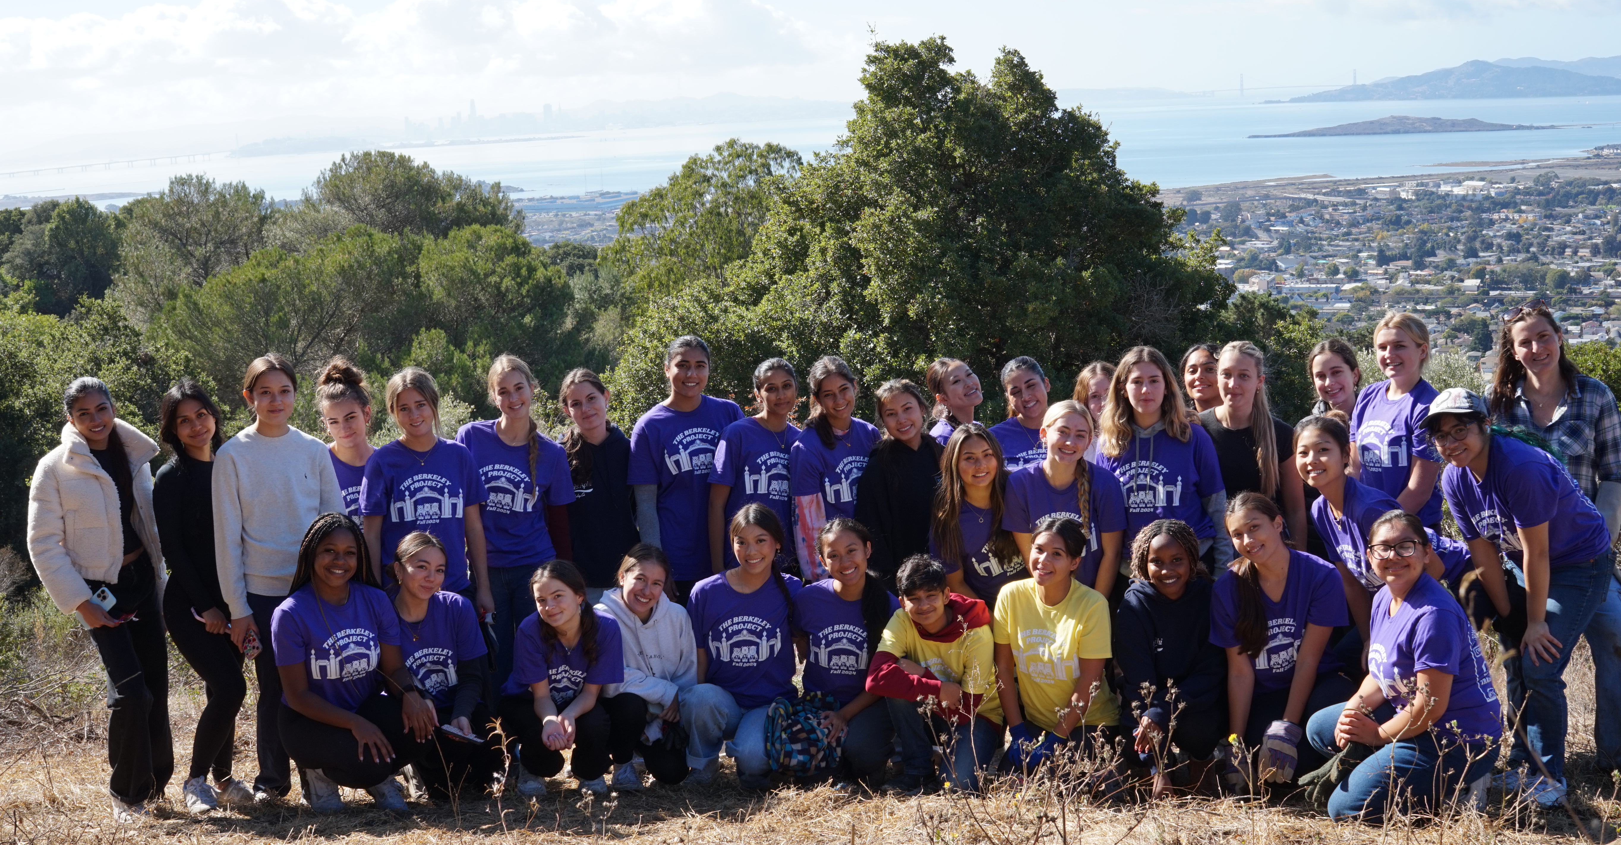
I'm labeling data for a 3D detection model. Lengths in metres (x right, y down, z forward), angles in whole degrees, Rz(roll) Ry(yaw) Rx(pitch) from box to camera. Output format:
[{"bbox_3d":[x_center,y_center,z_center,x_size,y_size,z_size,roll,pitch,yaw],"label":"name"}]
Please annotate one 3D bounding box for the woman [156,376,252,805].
[{"bbox_3d":[-2.168,0.629,6.888,0.420,1.594,0.380,-12,13,-42],"label":"woman"}]

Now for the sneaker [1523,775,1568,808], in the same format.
[{"bbox_3d":[2.435,1.222,6.270,0.100,0.110,0.250,6,13,40],"label":"sneaker"}]

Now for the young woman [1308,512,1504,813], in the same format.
[{"bbox_3d":[2.031,0.814,6.470,0.640,1.050,0.480,-7,10,-21],"label":"young woman"}]

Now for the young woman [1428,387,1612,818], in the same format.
[{"bbox_3d":[2.344,0.575,6.240,0.680,1.397,0.480,-10,13,-39],"label":"young woman"}]

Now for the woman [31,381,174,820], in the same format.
[{"bbox_3d":[-2.551,0.645,6.780,0.480,1.632,0.360,-9,12,-35],"label":"woman"}]

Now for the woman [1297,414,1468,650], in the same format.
[{"bbox_3d":[1.947,0.603,6.420,0.720,1.280,0.480,-12,14,-44],"label":"woman"}]

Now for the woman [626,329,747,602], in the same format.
[{"bbox_3d":[-0.457,0.489,7.593,0.500,1.688,0.300,-5,10,-15],"label":"woman"}]

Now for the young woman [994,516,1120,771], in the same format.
[{"bbox_3d":[0.922,0.833,7.000,0.470,1.000,0.600,0,10,17],"label":"young woman"}]

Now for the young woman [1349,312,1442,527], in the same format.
[{"bbox_3d":[2.127,0.439,6.952,0.320,1.702,0.480,-12,13,-42],"label":"young woman"}]

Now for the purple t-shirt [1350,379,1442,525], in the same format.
[{"bbox_3d":[2.083,0.119,6.720,0.420,0.555,0.280,5,12,38],"label":"purple t-shirt"}]

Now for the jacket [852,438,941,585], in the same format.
[{"bbox_3d":[0.328,0.359,7.050,0.460,0.620,0.300,-2,10,2],"label":"jacket"}]

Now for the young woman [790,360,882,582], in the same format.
[{"bbox_3d":[0.108,0.520,7.415,0.460,1.576,0.320,-7,10,-21],"label":"young woman"}]

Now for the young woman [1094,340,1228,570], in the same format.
[{"bbox_3d":[1.288,0.538,6.900,0.470,1.640,0.320,1,10,18],"label":"young woman"}]

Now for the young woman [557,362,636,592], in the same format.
[{"bbox_3d":[-0.831,0.563,7.599,0.480,1.576,0.300,-4,10,-7],"label":"young woman"}]

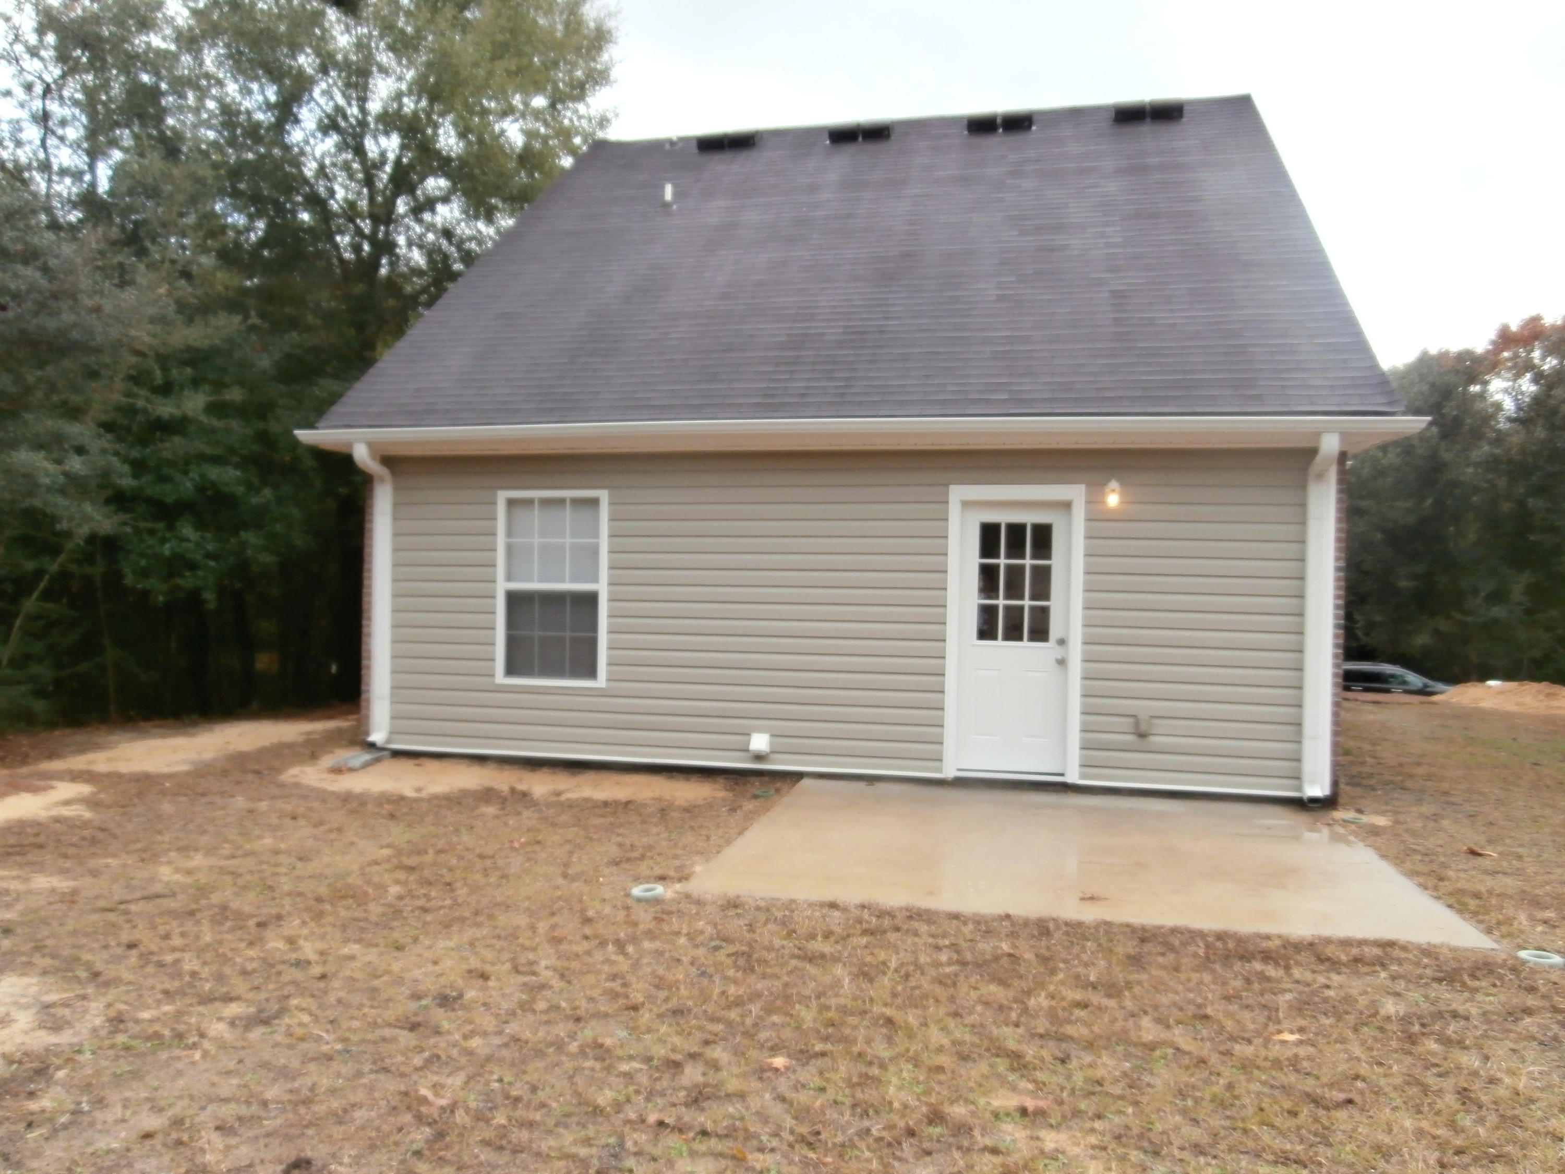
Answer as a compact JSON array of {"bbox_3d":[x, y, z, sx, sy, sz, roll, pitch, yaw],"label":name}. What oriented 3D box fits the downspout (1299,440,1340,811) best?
[{"bbox_3d":[3.637,0.236,7.333,0.106,2.505,0.353,1,1,12],"label":"downspout"}]

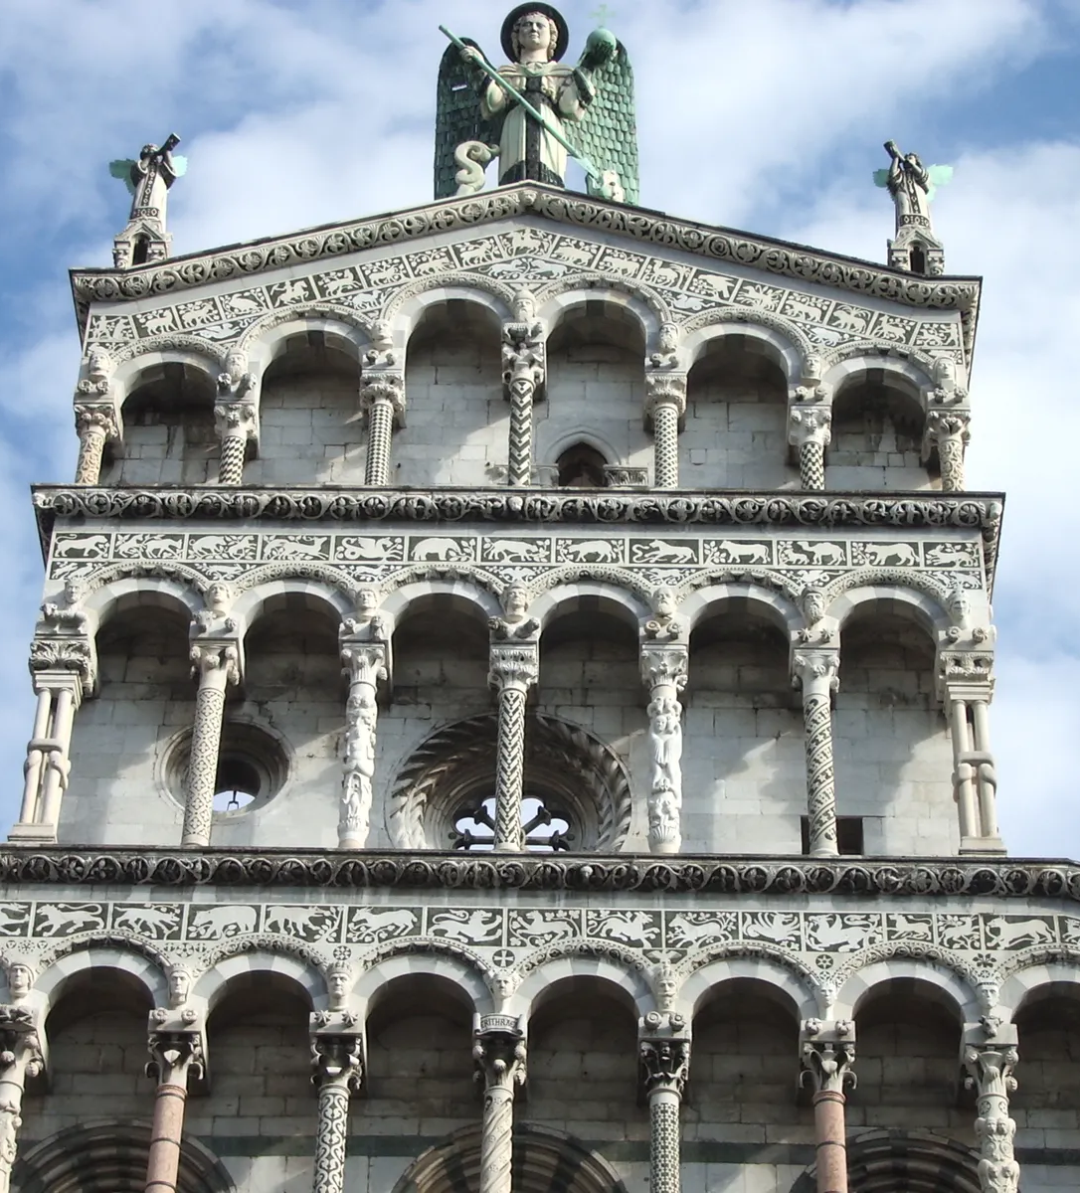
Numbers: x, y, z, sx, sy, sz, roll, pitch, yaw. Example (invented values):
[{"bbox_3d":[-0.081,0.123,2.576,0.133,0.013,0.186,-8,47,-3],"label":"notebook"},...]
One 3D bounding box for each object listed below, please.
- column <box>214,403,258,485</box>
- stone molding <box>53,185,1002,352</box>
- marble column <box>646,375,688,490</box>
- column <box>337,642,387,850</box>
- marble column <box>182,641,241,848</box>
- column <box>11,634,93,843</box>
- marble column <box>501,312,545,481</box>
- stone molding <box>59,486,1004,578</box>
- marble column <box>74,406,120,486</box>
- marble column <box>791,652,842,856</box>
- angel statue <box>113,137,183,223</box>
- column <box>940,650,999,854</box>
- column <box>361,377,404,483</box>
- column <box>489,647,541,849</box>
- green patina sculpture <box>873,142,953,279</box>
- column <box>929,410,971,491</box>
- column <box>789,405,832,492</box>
[{"bbox_3d":[-3.706,-1.662,40.998,0.500,1.299,0.500,1,-36,1],"label":"column"},{"bbox_3d":[-0.155,-3.668,38.829,10.327,2.391,0.500,1,-39,1],"label":"stone molding"},{"bbox_3d":[1.398,-1.632,37.459,0.480,1.757,0.480,1,-39,1],"label":"marble column"},{"bbox_3d":[-1.856,1.659,34.863,0.500,2.638,0.500,1,-39,1],"label":"column"},{"bbox_3d":[-3.433,1.652,34.890,0.500,2.619,0.500,1,-39,1],"label":"marble column"},{"bbox_3d":[-5.053,1.617,34.939,0.620,2.666,0.620,1,-39,1],"label":"column"},{"bbox_3d":[-0.221,-2.172,41.316,0.490,2.628,0.490,1,-36,1],"label":"marble column"},{"bbox_3d":[-0.248,-0.604,36.374,10.415,1.025,0.500,1,-39,1],"label":"stone molding"},{"bbox_3d":[-5.406,-1.651,41.019,0.510,1.289,0.500,1,-36,1],"label":"marble column"},{"bbox_3d":[2.865,1.713,34.757,0.500,2.615,0.500,1,-39,1],"label":"marble column"},{"bbox_3d":[-4.611,-4.904,40.120,0.900,1.498,0.650,4,-41,-3],"label":"angel statue"},{"bbox_3d":[4.882,1.913,38.230,0.610,2.728,0.620,1,-36,1],"label":"column"},{"bbox_3d":[-1.768,-1.648,37.514,0.480,1.721,0.480,1,-39,1],"label":"column"},{"bbox_3d":[-0.293,1.684,34.823,0.530,2.613,0.530,1,-39,1],"label":"column"},{"bbox_3d":[4.760,-4.711,43.101,0.990,2.484,0.750,1,-36,1],"label":"green patina sculpture"},{"bbox_3d":[4.933,-1.583,40.798,0.490,1.307,0.490,1,-36,1],"label":"column"},{"bbox_3d":[3.270,-1.611,40.847,0.490,1.356,0.490,1,-36,1],"label":"column"}]

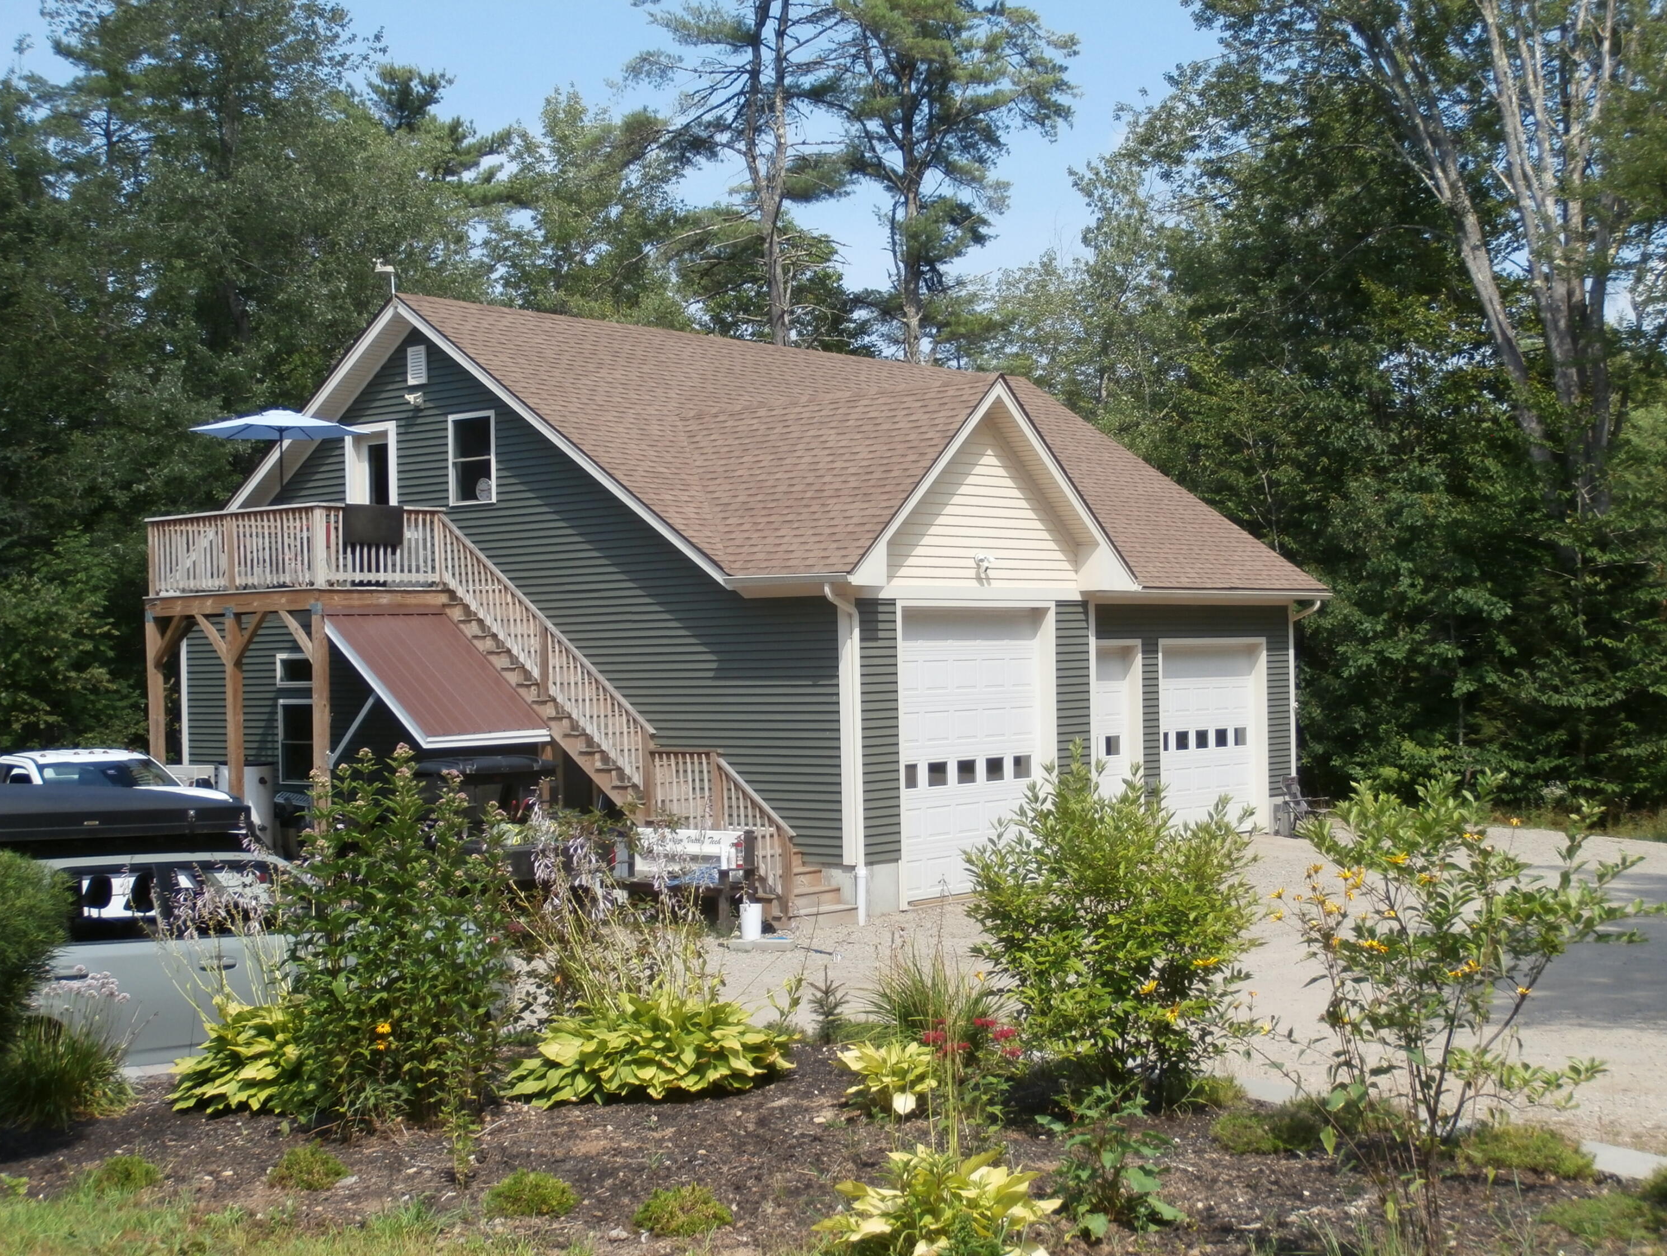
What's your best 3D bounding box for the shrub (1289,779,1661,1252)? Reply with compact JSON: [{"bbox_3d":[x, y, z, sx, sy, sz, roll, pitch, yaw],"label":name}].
[{"bbox_3d":[2.060,1.157,7.300,1.193,1.343,1.014,-1,-1,16],"label":"shrub"}]

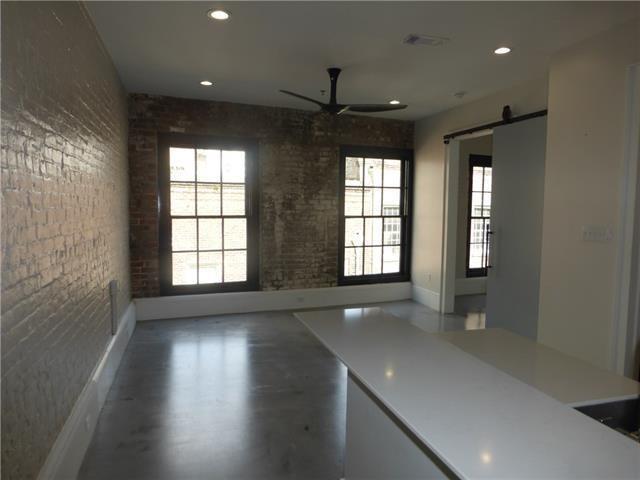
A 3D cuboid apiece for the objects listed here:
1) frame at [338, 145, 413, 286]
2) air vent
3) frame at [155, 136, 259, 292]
[{"bbox_3d":[0.795,-0.331,6.285,1.113,1.915,0.120,-1,5,-17],"label":"frame"},{"bbox_3d":[0.819,-1.519,3.369,0.315,0.030,0.180,-1,5,-17],"label":"air vent"},{"bbox_3d":[-1.383,-0.300,5.606,1.208,1.955,0.120,-1,5,-17],"label":"frame"}]

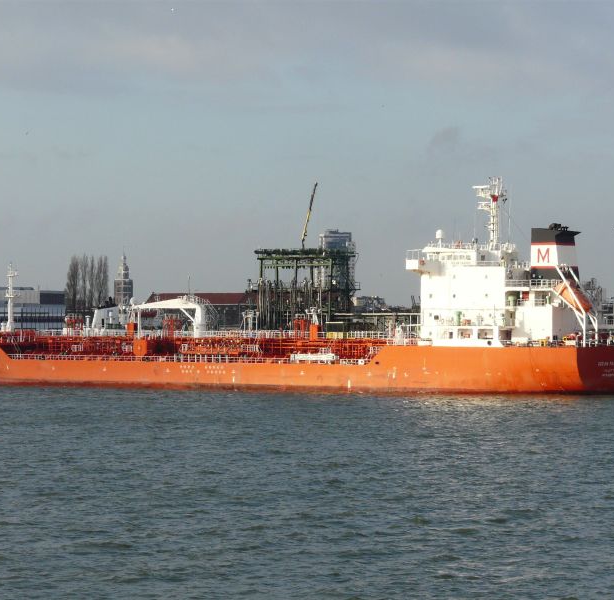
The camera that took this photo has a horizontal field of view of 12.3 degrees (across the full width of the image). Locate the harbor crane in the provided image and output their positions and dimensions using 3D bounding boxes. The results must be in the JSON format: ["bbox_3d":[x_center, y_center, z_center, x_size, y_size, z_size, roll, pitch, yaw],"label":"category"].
[{"bbox_3d":[0.420,-14.125,478.000,0.900,11.233,0.800,11,0,0],"label":"harbor crane"}]

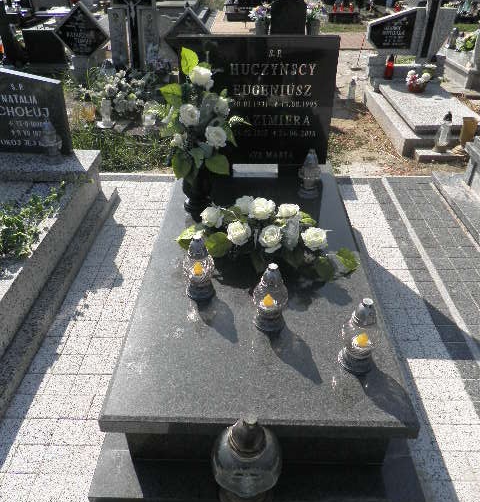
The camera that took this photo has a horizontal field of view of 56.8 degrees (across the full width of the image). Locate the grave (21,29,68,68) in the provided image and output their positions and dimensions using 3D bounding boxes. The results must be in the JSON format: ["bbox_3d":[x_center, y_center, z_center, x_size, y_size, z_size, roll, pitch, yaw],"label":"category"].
[{"bbox_3d":[-2.372,-2.487,5.428,0.500,0.440,0.150,1,35,1],"label":"grave"}]

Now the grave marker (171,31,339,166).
[{"bbox_3d":[0.091,-0.812,2.454,0.822,0.683,0.073,1,35,1],"label":"grave marker"}]

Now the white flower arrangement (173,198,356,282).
[{"bbox_3d":[0.109,-0.067,1.836,0.752,0.263,0.394,1,35,1],"label":"white flower arrangement"}]

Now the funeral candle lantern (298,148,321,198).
[{"bbox_3d":[0.380,-0.413,2.334,0.117,0.254,0.117,1,35,1],"label":"funeral candle lantern"}]

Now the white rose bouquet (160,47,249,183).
[{"bbox_3d":[-0.144,-0.559,1.866,0.340,0.530,0.260,1,35,1],"label":"white rose bouquet"}]

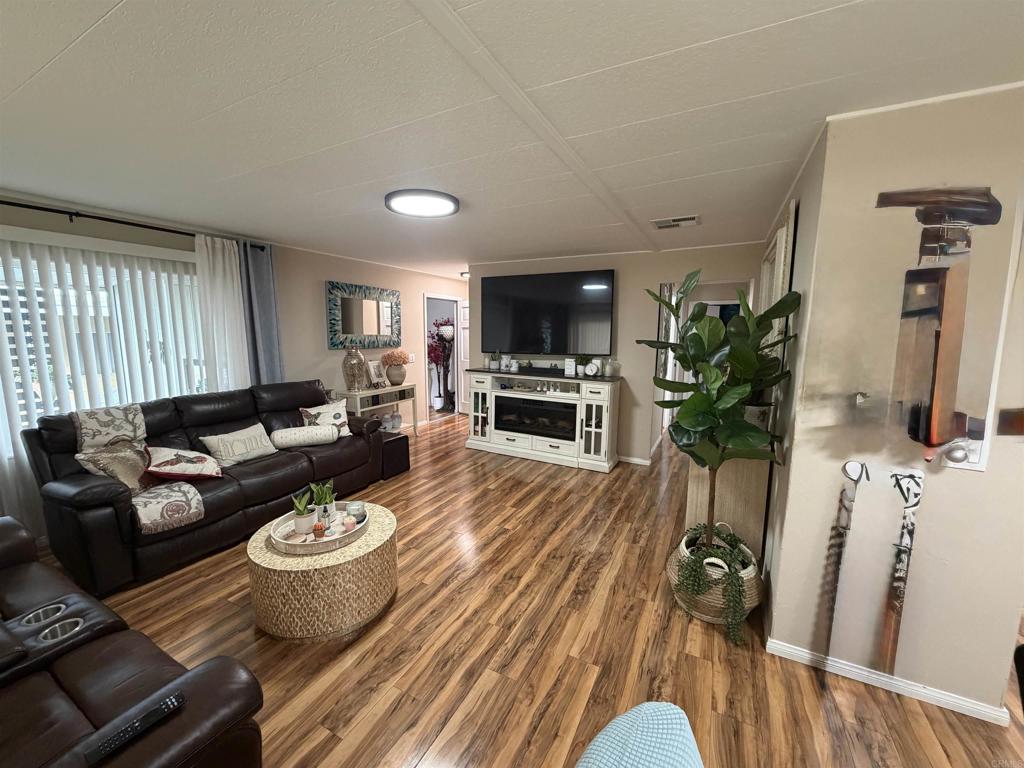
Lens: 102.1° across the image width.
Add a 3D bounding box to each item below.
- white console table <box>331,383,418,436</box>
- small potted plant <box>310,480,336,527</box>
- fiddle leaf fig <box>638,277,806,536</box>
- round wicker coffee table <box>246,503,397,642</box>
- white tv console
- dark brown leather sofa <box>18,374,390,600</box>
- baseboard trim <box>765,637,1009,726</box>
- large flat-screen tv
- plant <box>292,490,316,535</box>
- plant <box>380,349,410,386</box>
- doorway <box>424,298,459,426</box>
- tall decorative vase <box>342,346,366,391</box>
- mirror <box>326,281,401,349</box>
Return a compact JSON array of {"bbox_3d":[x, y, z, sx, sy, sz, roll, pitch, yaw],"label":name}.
[{"bbox_3d":[-1.730,0.416,5.450,0.333,0.722,1.066,5,8,28],"label":"white console table"},{"bbox_3d":[-1.045,0.644,2.312,0.136,0.247,0.130,5,8,28],"label":"small potted plant"},{"bbox_3d":[1.030,0.143,2.192,0.697,1.413,0.636,5,8,28],"label":"fiddle leaf fig"},{"bbox_3d":[-1.045,1.008,2.350,0.759,0.373,0.759,1,8,0],"label":"round wicker coffee table"},{"bbox_3d":[0.332,0.368,4.901,1.815,0.967,0.460,5,9,27],"label":"white tv console"},{"bbox_3d":[-2.182,0.563,3.332,0.970,0.960,2.075,5,9,27],"label":"dark brown leather sofa"},{"bbox_3d":[1.549,1.257,1.766,0.786,0.064,0.019,5,8,28],"label":"baseboard trim"},{"bbox_3d":[0.367,-0.831,4.958,1.692,0.944,0.060,5,9,27],"label":"large flat-screen tv"},{"bbox_3d":[-1.144,0.707,2.265,0.124,0.215,0.124,5,9,27],"label":"plant"},{"bbox_3d":[-1.500,-0.192,5.427,0.330,0.460,0.360,1,8,0],"label":"plant"},{"bbox_3d":[-1.164,-0.405,6.826,0.111,2.020,0.925,5,8,28],"label":"doorway"},{"bbox_3d":[-1.910,-0.163,5.030,0.255,0.527,0.255,5,8,28],"label":"tall decorative vase"},{"bbox_3d":[-1.862,-0.858,5.349,0.044,0.786,1.174,5,8,28],"label":"mirror"}]

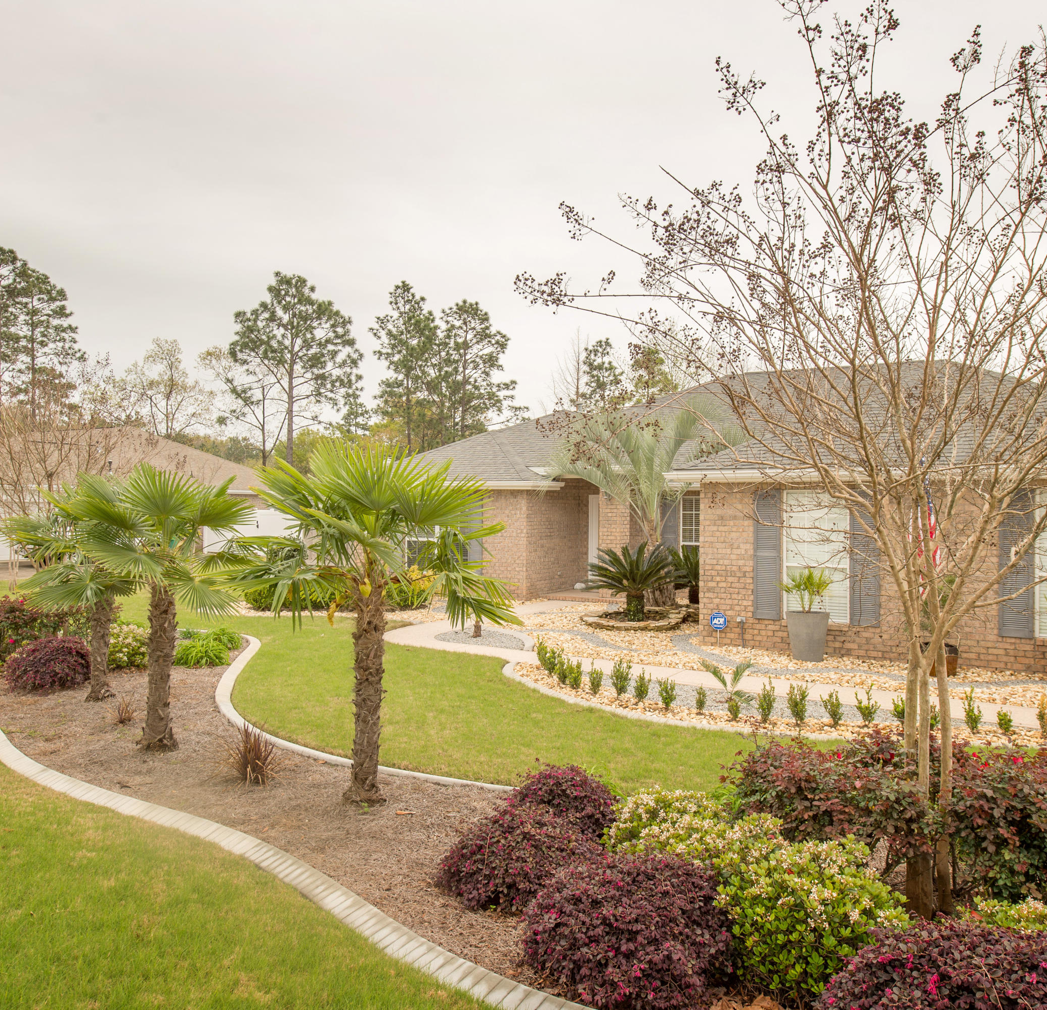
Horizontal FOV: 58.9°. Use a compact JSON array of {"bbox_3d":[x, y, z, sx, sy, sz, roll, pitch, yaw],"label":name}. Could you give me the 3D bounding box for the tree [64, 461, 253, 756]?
[{"bbox_3d":[-3.257,0.870,8.200,1.680,2.460,1.700,0,1,0],"label":"tree"}]

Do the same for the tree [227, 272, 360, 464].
[{"bbox_3d":[-16.256,-7.440,65.000,9.000,17.800,8.500,0,1,0],"label":"tree"}]

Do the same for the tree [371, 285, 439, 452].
[{"bbox_3d":[-9.165,-8.025,72.000,5.300,18.800,5.300,0,1,0],"label":"tree"}]

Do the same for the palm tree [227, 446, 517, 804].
[{"bbox_3d":[-1.105,0.833,6.720,2.100,2.570,2.050,0,1,0],"label":"palm tree"}]

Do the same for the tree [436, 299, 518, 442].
[{"bbox_3d":[-3.638,-7.275,72.000,6.300,17.300,6.000,0,1,0],"label":"tree"}]

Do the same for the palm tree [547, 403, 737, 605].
[{"bbox_3d":[2.233,0.021,17.200,3.400,3.800,3.300,0,1,0],"label":"palm tree"}]

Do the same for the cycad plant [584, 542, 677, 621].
[{"bbox_3d":[1.814,1.252,15.500,1.500,1.320,1.500,0,1,0],"label":"cycad plant"}]

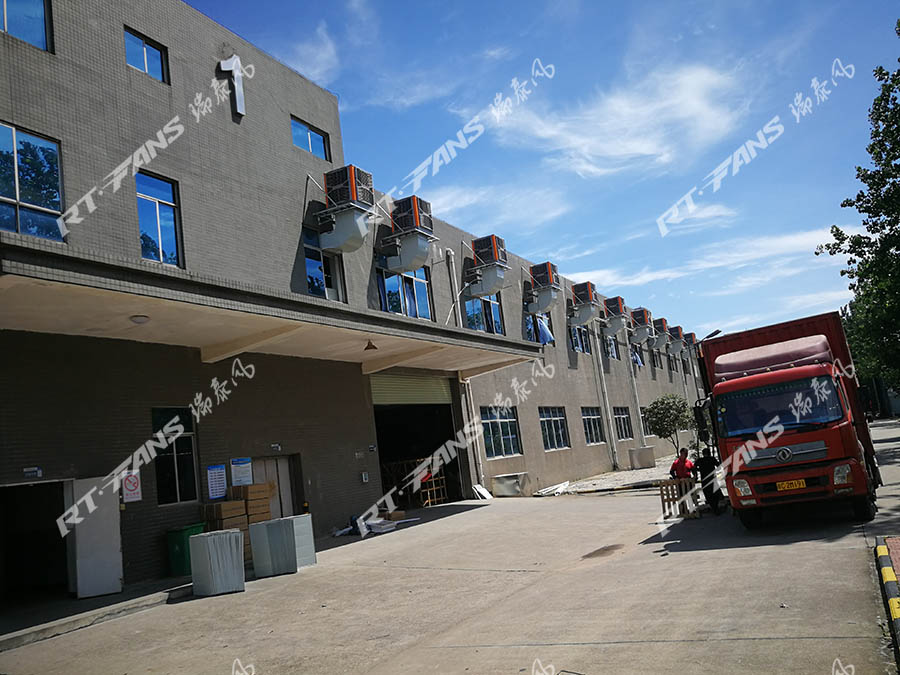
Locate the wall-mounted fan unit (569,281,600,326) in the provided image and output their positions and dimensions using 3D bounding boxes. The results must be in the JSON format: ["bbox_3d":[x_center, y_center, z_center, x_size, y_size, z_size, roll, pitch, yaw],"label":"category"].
[{"bbox_3d":[7.502,-1.849,39.142,1.310,2.190,1.120,-12,-11,28],"label":"wall-mounted fan unit"}]

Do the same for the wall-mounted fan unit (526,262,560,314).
[{"bbox_3d":[4.913,-2.501,36.196,1.260,2.320,1.065,-13,-11,28],"label":"wall-mounted fan unit"}]

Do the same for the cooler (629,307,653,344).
[{"bbox_3d":[14.308,-0.807,52.362,1.260,2.301,1.065,-13,-11,28],"label":"cooler"}]

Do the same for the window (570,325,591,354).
[{"bbox_3d":[7.278,-0.135,39.651,0.180,1.970,3.380,-12,-11,28],"label":"window"}]

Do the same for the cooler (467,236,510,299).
[{"bbox_3d":[1.779,-3.078,30.808,1.260,2.397,1.065,-13,-11,28],"label":"cooler"}]

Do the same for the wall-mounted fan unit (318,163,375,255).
[{"bbox_3d":[-3.023,-3.672,20.930,1.330,2.362,1.100,-12,-11,28],"label":"wall-mounted fan unit"}]

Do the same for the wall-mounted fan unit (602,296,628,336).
[{"bbox_3d":[11.077,-1.381,46.799,1.260,2.283,1.065,-13,-11,28],"label":"wall-mounted fan unit"}]

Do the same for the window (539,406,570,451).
[{"bbox_3d":[5.016,4.354,33.625,0.180,2.040,3.400,-12,-11,28],"label":"window"}]

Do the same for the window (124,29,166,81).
[{"bbox_3d":[-7.574,-6.990,17.511,0.150,1.039,1.239,-13,-11,28],"label":"window"}]

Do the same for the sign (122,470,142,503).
[{"bbox_3d":[-6.245,2.924,13.830,0.020,0.611,0.368,-12,-11,28],"label":"sign"}]

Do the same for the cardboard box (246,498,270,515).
[{"bbox_3d":[-4.240,3.617,14.963,0.460,0.300,0.610,-12,-11,28],"label":"cardboard box"}]

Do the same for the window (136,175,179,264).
[{"bbox_3d":[-6.491,-2.610,15.678,0.160,2.076,1.132,-12,-11,28],"label":"window"}]

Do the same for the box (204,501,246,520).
[{"bbox_3d":[-4.959,3.833,15.510,0.524,0.322,0.670,-13,-11,28],"label":"box"}]

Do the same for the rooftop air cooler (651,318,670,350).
[{"bbox_3d":[16.405,-0.278,55.026,1.310,2.190,1.120,-12,-11,28],"label":"rooftop air cooler"}]

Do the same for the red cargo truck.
[{"bbox_3d":[7.683,1.806,15.704,2.511,3.665,9.000,-12,-11,28],"label":"red cargo truck"}]

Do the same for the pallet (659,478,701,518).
[{"bbox_3d":[5.537,3.915,17.059,0.920,0.877,0.160,-10,-10,18],"label":"pallet"}]

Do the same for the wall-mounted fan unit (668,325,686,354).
[{"bbox_3d":[19.373,0.246,60.321,1.310,2.190,1.120,-12,-11,28],"label":"wall-mounted fan unit"}]

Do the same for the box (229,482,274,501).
[{"bbox_3d":[-4.281,3.331,15.026,0.480,0.290,0.610,-12,-11,28],"label":"box"}]

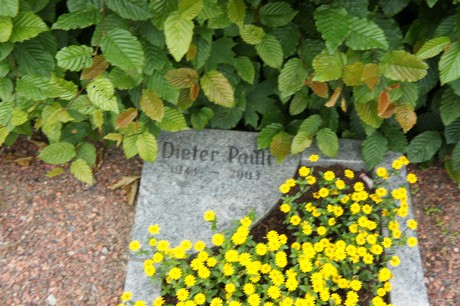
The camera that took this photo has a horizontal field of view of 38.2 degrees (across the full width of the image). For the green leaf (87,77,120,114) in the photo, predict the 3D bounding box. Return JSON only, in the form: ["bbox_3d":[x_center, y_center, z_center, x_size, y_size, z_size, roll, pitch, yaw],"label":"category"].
[{"bbox_3d":[-0.244,-0.112,1.274,0.048,0.089,0.018,-42,14,-2],"label":"green leaf"}]

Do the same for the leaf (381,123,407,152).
[{"bbox_3d":[0.321,-0.035,1.310,0.054,0.012,0.080,-27,82,10],"label":"leaf"}]

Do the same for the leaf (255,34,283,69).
[{"bbox_3d":[0.070,-0.183,1.200,0.045,0.015,0.071,-29,83,-2],"label":"leaf"}]

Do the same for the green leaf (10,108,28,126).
[{"bbox_3d":[-0.381,-0.064,1.200,0.037,0.007,0.026,-37,94,-15],"label":"green leaf"}]

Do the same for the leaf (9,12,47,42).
[{"bbox_3d":[-0.361,-0.224,1.190,0.079,0.053,0.018,-13,7,-14],"label":"leaf"}]

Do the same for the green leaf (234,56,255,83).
[{"bbox_3d":[0.027,-0.154,1.240,0.033,0.015,0.058,-30,84,-3],"label":"green leaf"}]

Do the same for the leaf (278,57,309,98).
[{"bbox_3d":[0.120,-0.142,1.270,0.053,0.018,0.088,20,92,4],"label":"leaf"}]

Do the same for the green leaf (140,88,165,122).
[{"bbox_3d":[-0.149,-0.092,1.280,0.041,0.015,0.071,-27,92,-6],"label":"green leaf"}]

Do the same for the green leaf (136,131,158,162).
[{"bbox_3d":[-0.170,-0.013,1.371,0.040,0.071,0.018,-20,16,-3],"label":"green leaf"}]

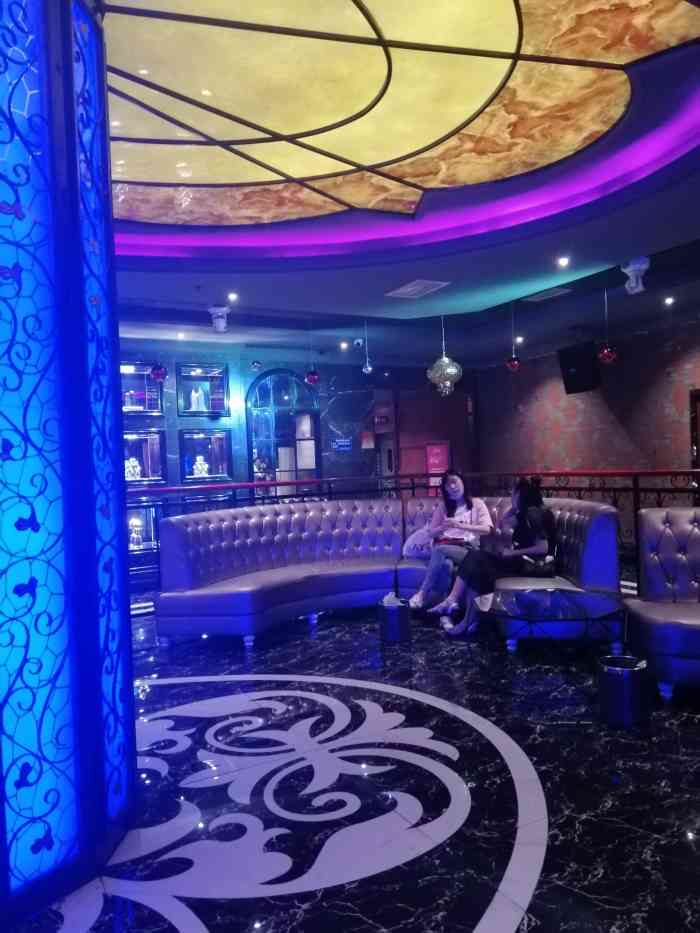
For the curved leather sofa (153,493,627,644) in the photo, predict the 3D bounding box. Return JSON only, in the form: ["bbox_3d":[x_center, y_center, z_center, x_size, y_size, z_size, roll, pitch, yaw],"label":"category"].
[{"bbox_3d":[0.351,0.836,6.066,3.450,1.000,1.750,-2,2,12],"label":"curved leather sofa"}]

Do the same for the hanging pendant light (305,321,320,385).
[{"bbox_3d":[-0.412,-1.246,7.664,0.160,0.696,0.160,-2,2,-3],"label":"hanging pendant light"}]

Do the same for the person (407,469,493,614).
[{"bbox_3d":[0.867,0.641,5.795,0.520,1.200,0.780,-2,1,30],"label":"person"}]

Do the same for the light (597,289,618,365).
[{"bbox_3d":[2.447,-1.333,6.665,0.180,0.714,0.180,-2,2,20],"label":"light"}]

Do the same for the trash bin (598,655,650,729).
[{"bbox_3d":[1.450,1.211,3.765,0.220,0.305,0.220,-2,2,21],"label":"trash bin"}]

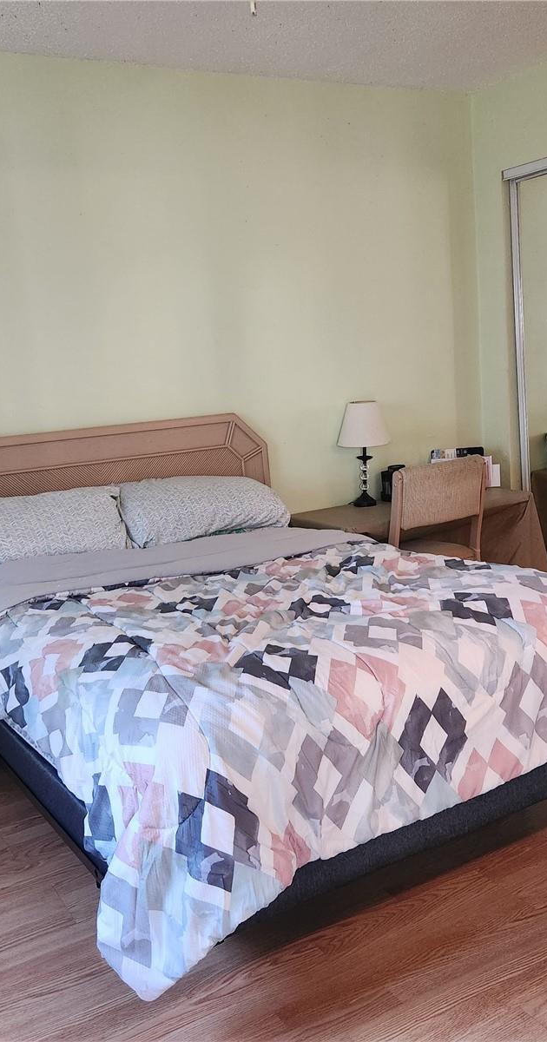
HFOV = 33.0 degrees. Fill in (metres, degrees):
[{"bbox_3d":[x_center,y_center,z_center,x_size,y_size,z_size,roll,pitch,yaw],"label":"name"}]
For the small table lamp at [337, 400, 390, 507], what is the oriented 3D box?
[{"bbox_3d":[0.414,-0.303,4.205,0.239,0.481,0.239,-4,10,1],"label":"small table lamp"}]

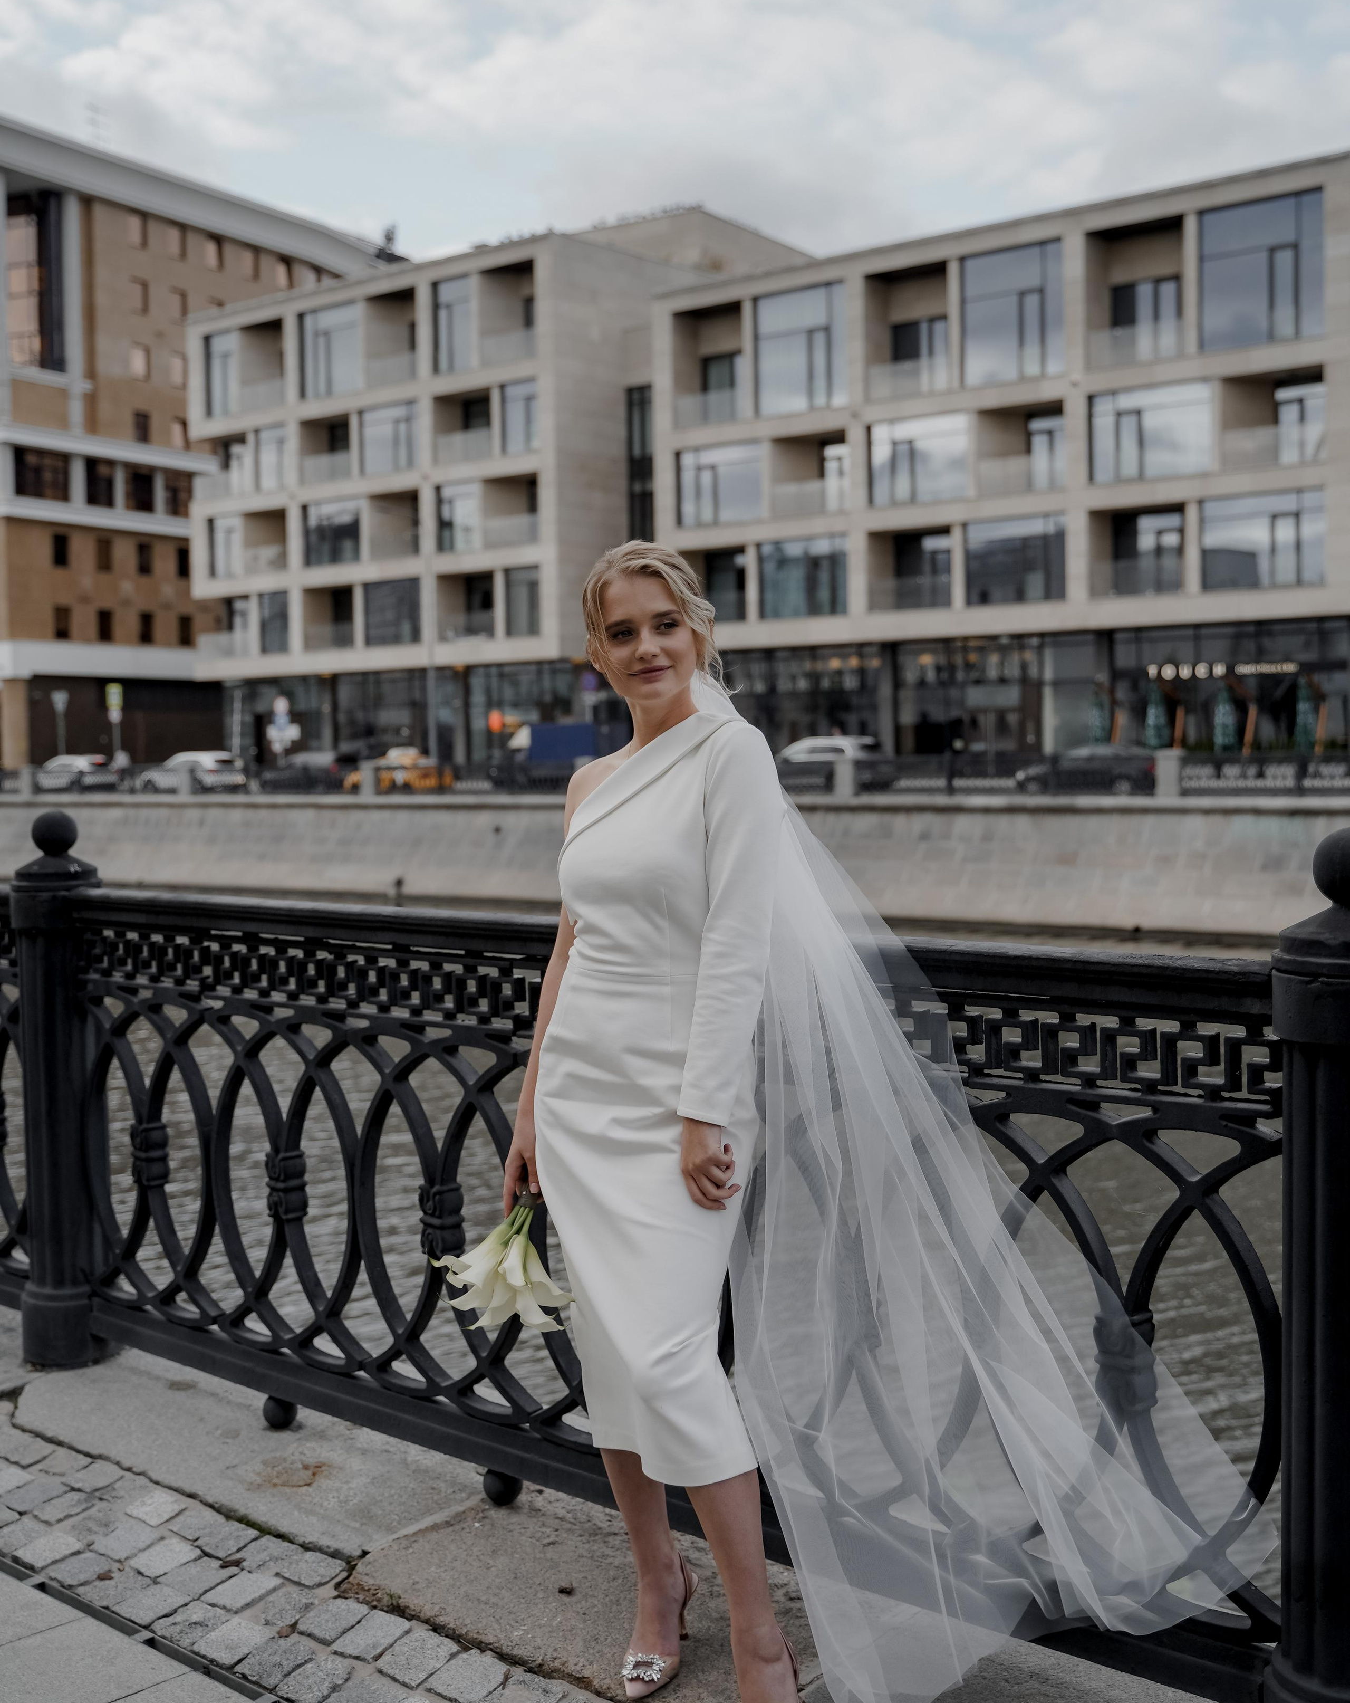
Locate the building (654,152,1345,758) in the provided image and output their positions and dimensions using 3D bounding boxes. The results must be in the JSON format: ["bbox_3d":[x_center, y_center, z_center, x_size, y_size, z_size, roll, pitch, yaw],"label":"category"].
[{"bbox_3d":[14.864,-12.063,73.675,27.800,19.200,16.000,1,4,39],"label":"building"}]

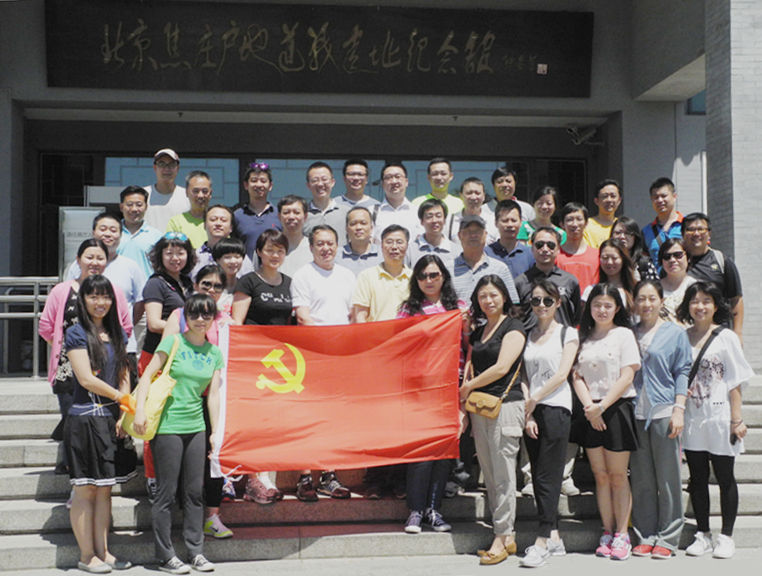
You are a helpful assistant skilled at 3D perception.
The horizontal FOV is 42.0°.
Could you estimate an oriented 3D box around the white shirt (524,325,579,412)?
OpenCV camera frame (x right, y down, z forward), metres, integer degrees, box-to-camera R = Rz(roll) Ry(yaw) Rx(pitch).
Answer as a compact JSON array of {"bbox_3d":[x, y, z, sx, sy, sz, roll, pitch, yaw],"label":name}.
[{"bbox_3d":[1.006,0.472,5.860,0.360,0.530,0.230,-1,-1,25],"label":"white shirt"}]

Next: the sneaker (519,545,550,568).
[{"bbox_3d":[0.891,1.546,5.730,0.098,0.110,0.250,-1,-2,26],"label":"sneaker"}]

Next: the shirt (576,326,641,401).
[{"bbox_3d":[1.348,0.445,5.900,0.390,0.460,0.250,0,-1,13],"label":"shirt"}]

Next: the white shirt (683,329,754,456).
[{"bbox_3d":[1.981,0.621,5.900,0.470,0.750,0.280,-1,-2,22],"label":"white shirt"}]

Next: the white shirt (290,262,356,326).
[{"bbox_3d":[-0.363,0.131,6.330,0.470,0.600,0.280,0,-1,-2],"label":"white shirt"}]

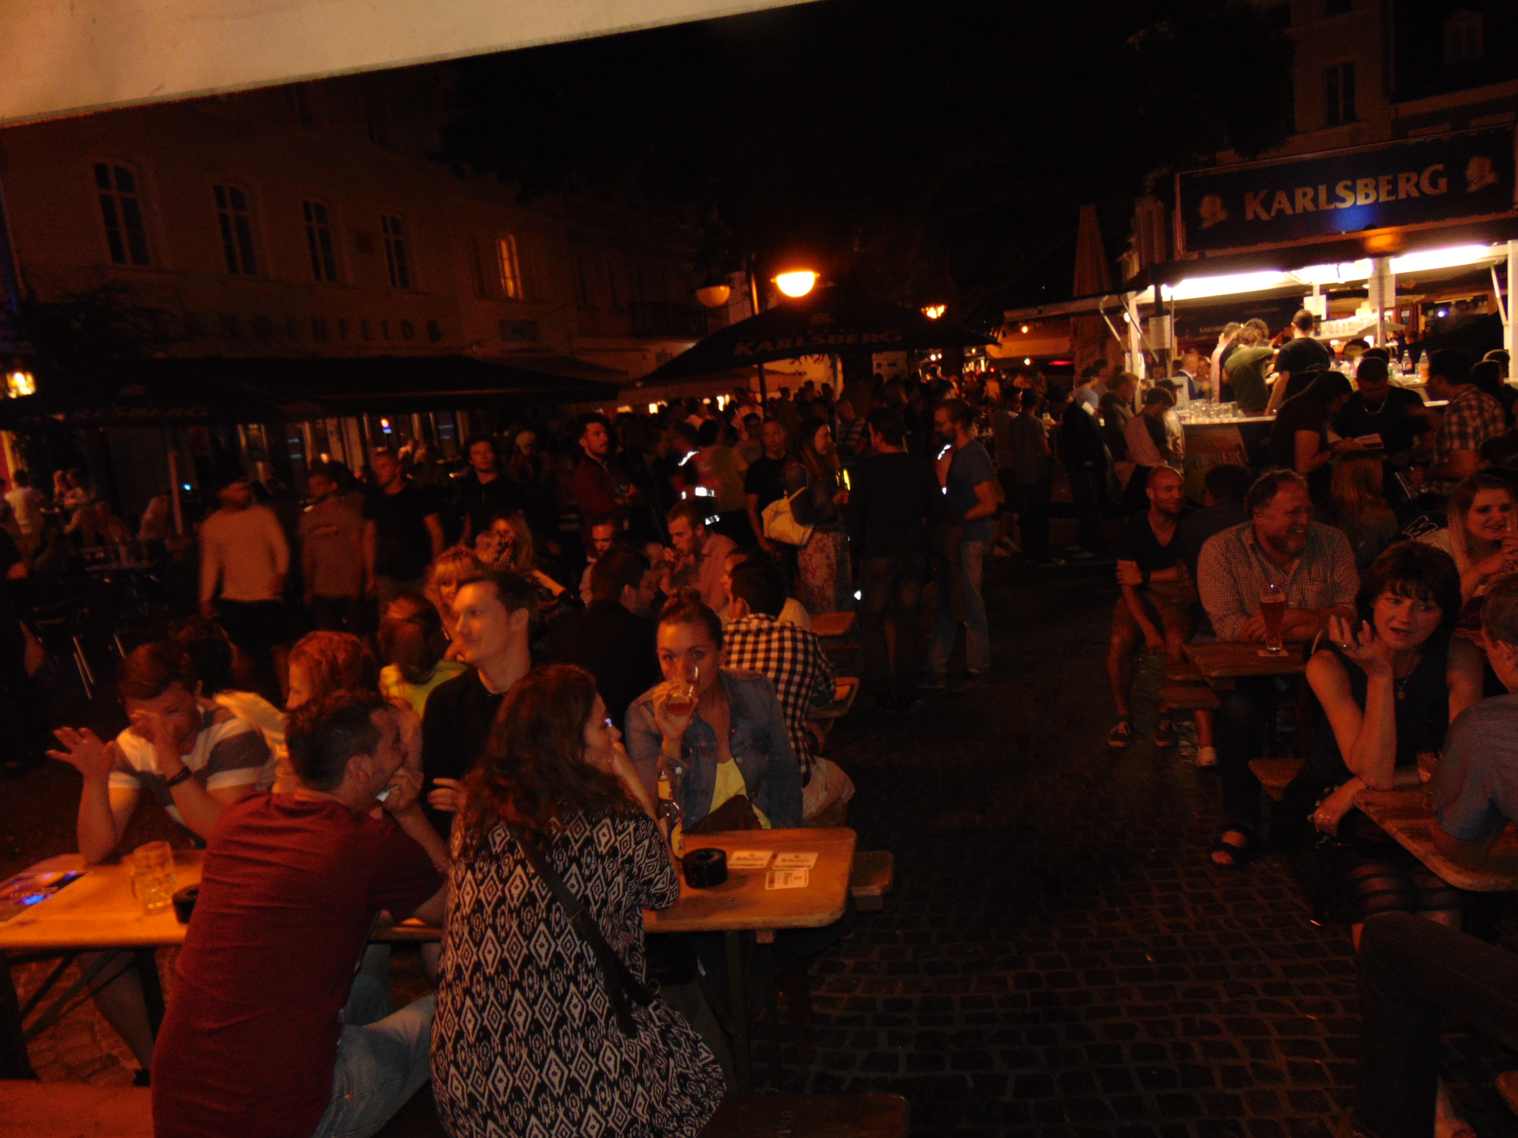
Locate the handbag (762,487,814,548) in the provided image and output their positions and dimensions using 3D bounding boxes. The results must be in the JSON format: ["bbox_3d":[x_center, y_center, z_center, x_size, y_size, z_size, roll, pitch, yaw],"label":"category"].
[{"bbox_3d":[0.190,-0.321,7.150,0.360,0.360,0.160,5,8,7],"label":"handbag"}]

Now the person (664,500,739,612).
[{"bbox_3d":[-0.246,0.417,4.834,0.720,1.380,0.500,-11,10,-29],"label":"person"}]

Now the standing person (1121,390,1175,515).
[{"bbox_3d":[3.377,-0.704,9.300,0.550,1.630,0.500,-10,9,-27],"label":"standing person"}]

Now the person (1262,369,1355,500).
[{"bbox_3d":[3.068,-0.248,6.129,0.450,1.720,0.500,-7,9,-2],"label":"person"}]

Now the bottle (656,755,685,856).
[{"bbox_3d":[-0.202,0.584,2.562,0.063,0.245,0.063,-6,9,0],"label":"bottle"}]

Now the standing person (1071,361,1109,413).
[{"bbox_3d":[3.517,-1.258,11.533,0.360,1.770,0.500,-11,10,-27],"label":"standing person"}]

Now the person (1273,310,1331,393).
[{"bbox_3d":[4.550,-1.262,9.134,0.520,1.780,0.380,-8,9,-14],"label":"person"}]

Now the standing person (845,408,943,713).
[{"bbox_3d":[0.799,-0.074,6.500,0.570,1.750,0.380,-8,8,-8],"label":"standing person"}]

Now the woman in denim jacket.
[{"bbox_3d":[-0.050,0.720,2.982,0.520,1.340,0.750,-5,9,7],"label":"woman in denim jacket"}]

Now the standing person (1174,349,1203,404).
[{"bbox_3d":[4.772,-1.482,12.000,0.500,1.780,0.360,-11,9,-30],"label":"standing person"}]

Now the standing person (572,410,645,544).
[{"bbox_3d":[-0.993,-0.159,7.600,0.420,1.830,0.520,0,10,41],"label":"standing person"}]

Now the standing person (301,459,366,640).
[{"bbox_3d":[-2.831,0.169,7.450,0.500,1.770,0.340,-7,8,-6],"label":"standing person"}]

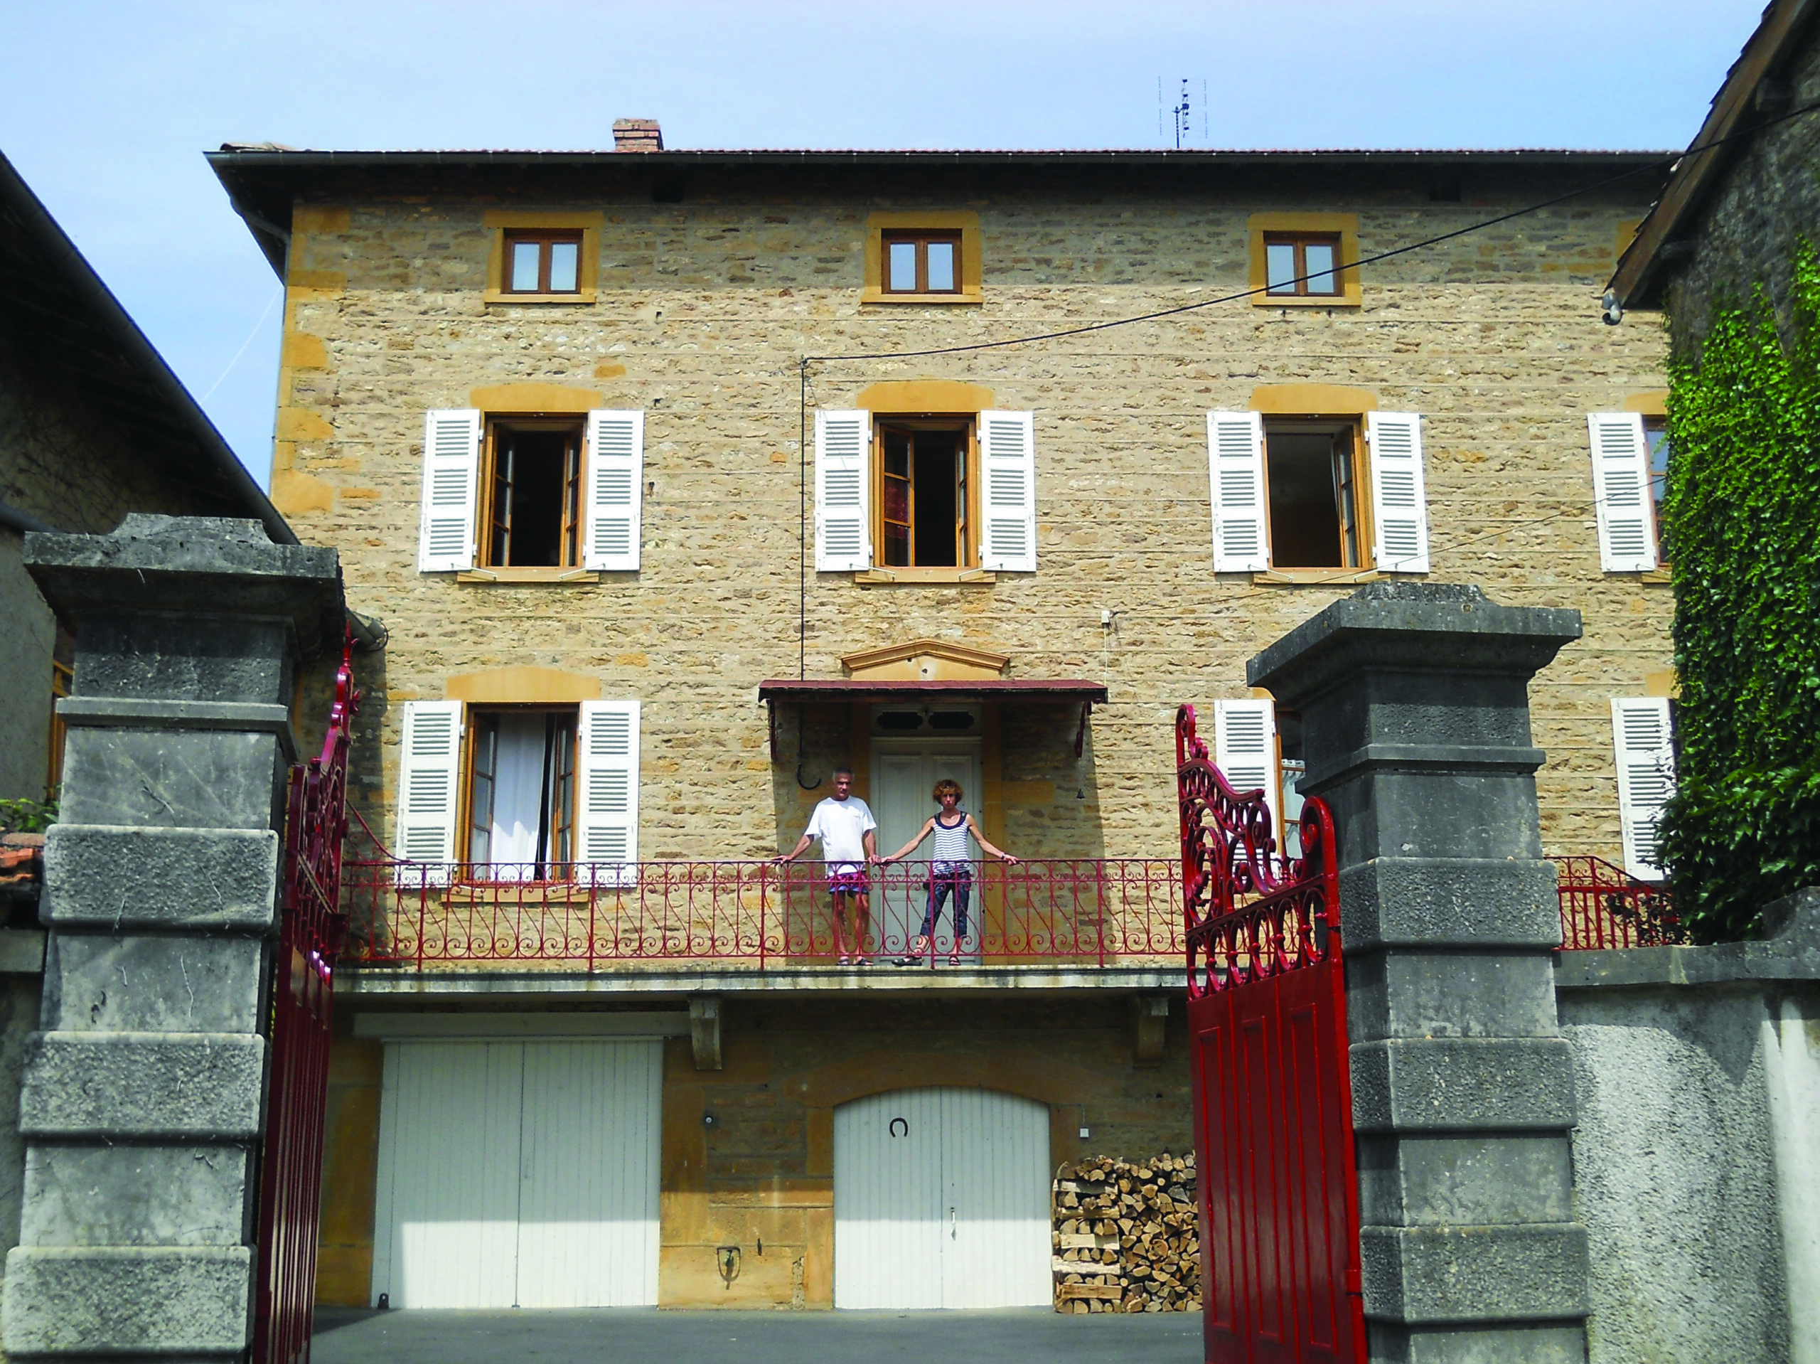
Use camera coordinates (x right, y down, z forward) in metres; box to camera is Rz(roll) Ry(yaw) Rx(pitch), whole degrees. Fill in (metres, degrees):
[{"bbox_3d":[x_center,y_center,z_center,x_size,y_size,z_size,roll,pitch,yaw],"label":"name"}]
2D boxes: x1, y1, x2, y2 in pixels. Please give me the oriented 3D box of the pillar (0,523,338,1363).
[{"bbox_3d":[-1.845,1.136,5.304,0.740,3.120,0.740,2,-14,-11],"label":"pillar"}]

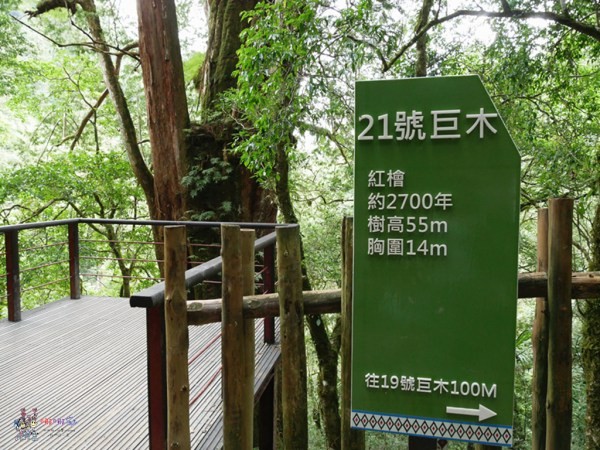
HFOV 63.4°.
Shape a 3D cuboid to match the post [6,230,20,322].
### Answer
[{"bbox_3d":[-3.293,0.589,5.565,0.090,1.020,0.090,1,5,10],"label":"post"}]

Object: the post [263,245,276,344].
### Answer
[{"bbox_3d":[-0.309,0.678,4.880,0.090,1.020,0.090,1,5,10],"label":"post"}]

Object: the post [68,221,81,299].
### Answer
[{"bbox_3d":[-3.072,0.497,6.600,0.090,1.020,0.090,1,5,10],"label":"post"}]

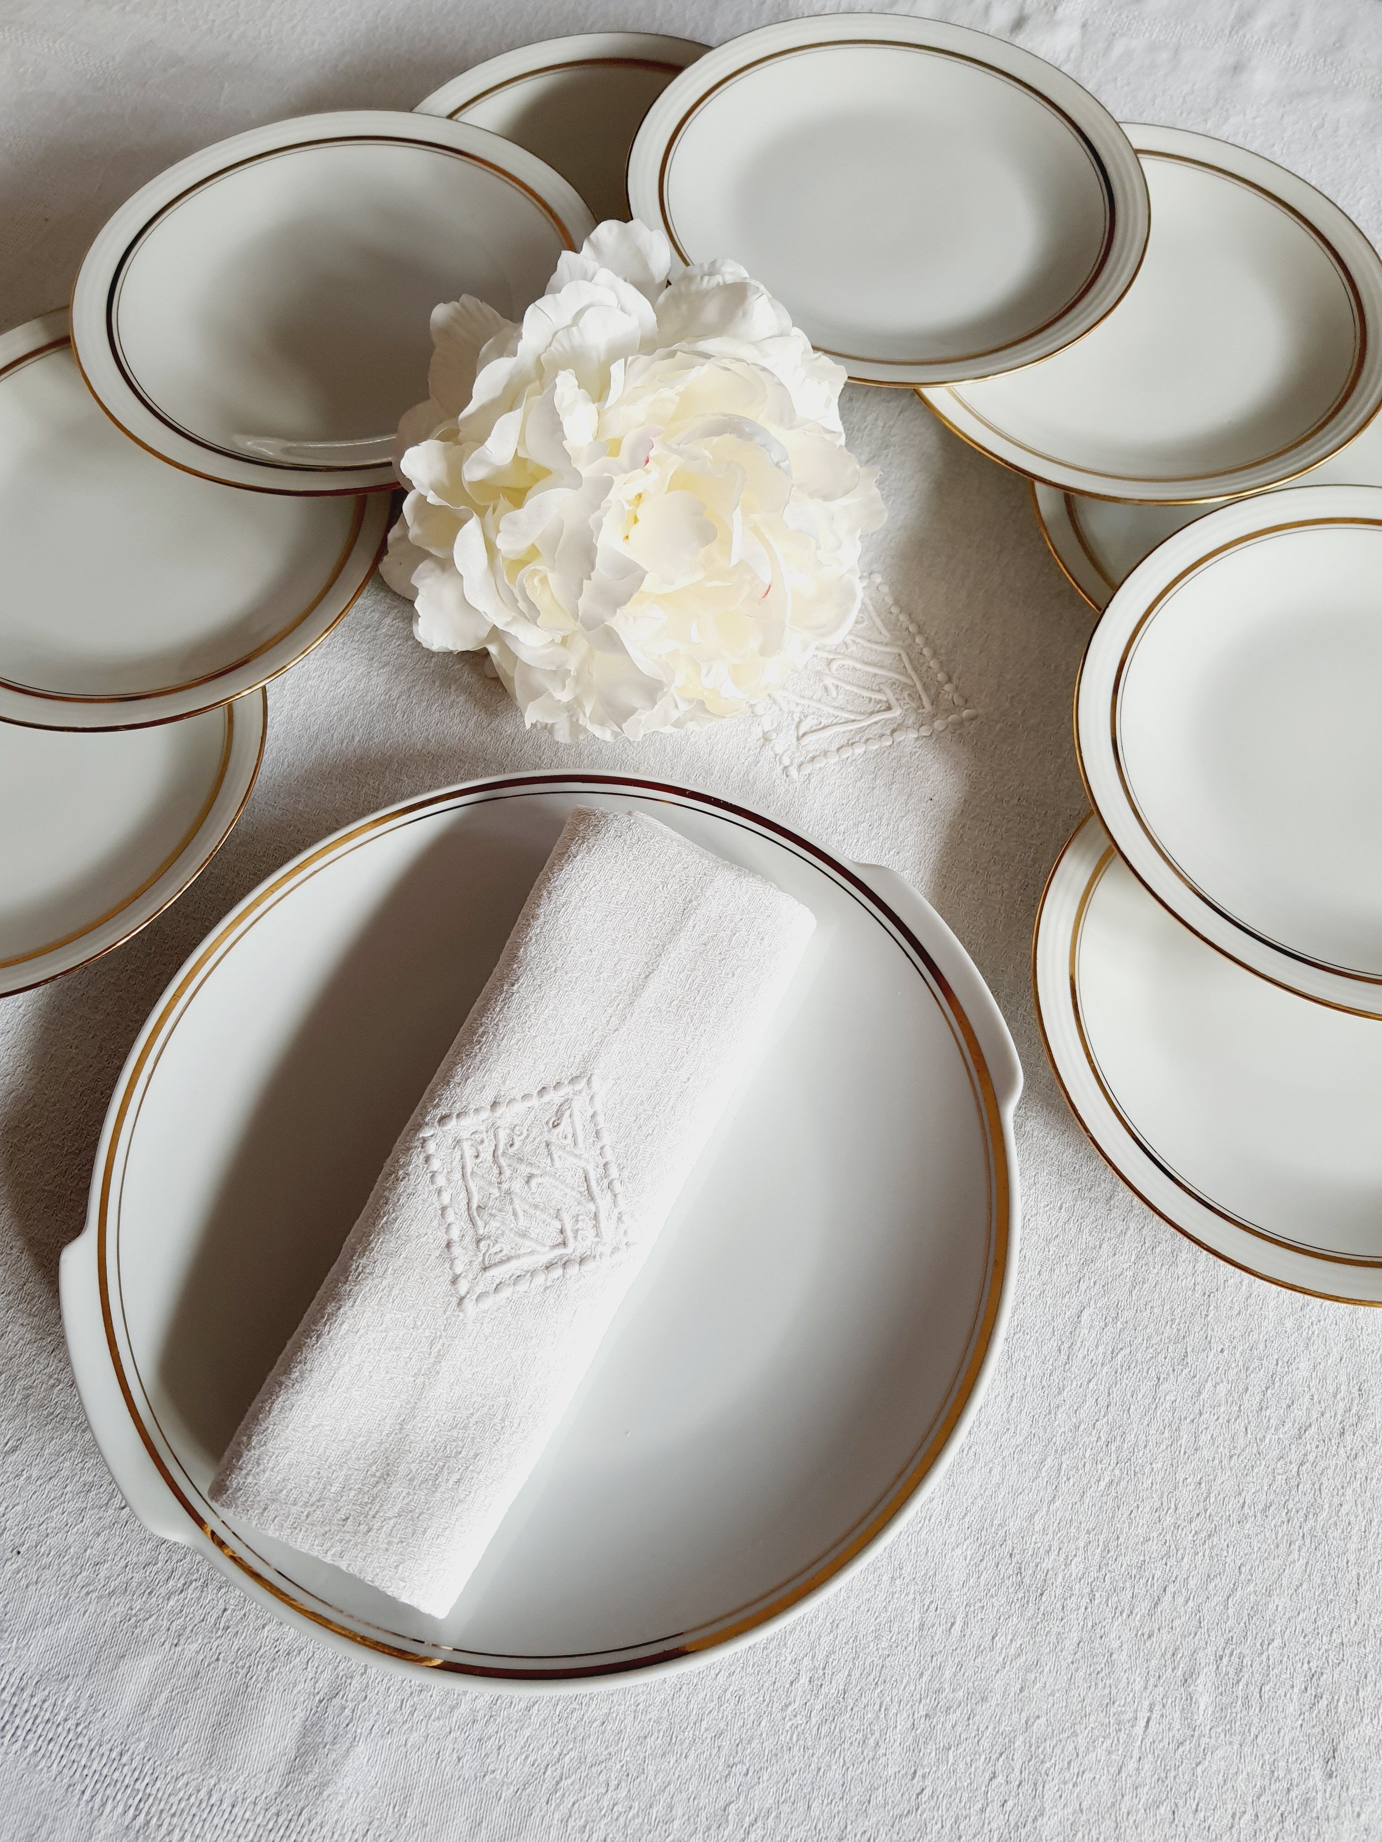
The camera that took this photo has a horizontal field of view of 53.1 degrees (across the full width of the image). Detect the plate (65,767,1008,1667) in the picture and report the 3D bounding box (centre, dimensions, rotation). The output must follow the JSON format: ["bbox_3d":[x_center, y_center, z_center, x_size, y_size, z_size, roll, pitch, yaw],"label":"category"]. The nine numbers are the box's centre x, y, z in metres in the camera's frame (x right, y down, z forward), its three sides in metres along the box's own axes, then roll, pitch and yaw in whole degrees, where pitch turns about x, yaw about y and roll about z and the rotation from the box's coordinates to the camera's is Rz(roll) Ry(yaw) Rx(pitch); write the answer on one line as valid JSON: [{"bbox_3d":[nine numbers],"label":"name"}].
[{"bbox_3d":[-0.040,0.076,0.413,0.284,0.025,0.267,0,66,0],"label":"plate"}]

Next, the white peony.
[{"bbox_3d":[-0.019,-0.146,0.460,0.163,0.118,0.162,0,66,0],"label":"white peony"}]

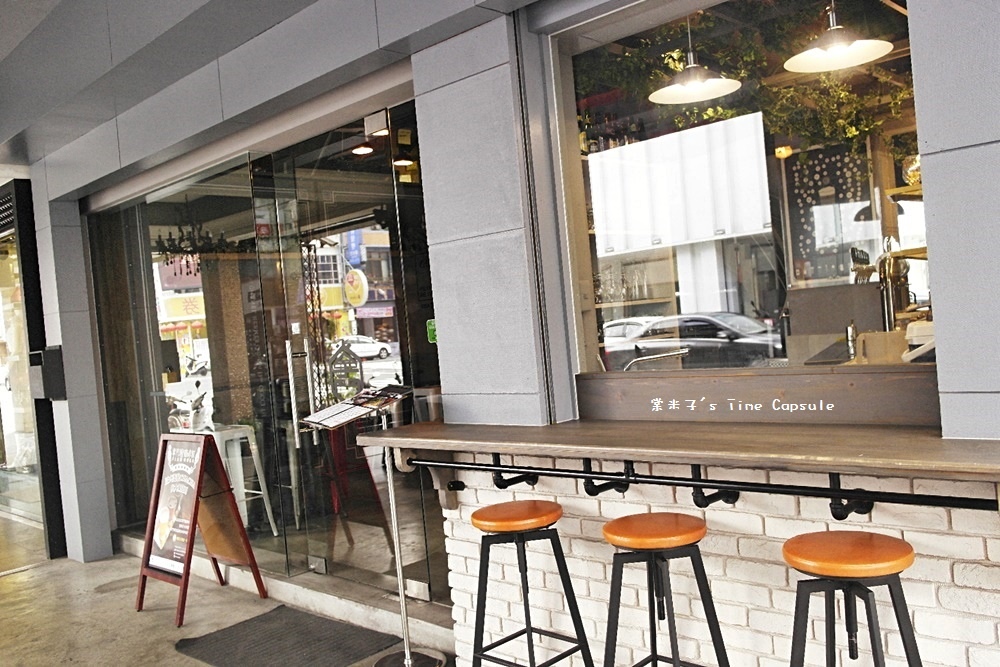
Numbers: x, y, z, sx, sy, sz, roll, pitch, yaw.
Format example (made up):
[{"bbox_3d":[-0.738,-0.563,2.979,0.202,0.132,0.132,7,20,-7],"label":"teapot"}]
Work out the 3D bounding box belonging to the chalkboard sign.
[{"bbox_3d":[-1.706,1.040,5.124,0.534,0.954,0.537,-4,1,43],"label":"chalkboard sign"}]

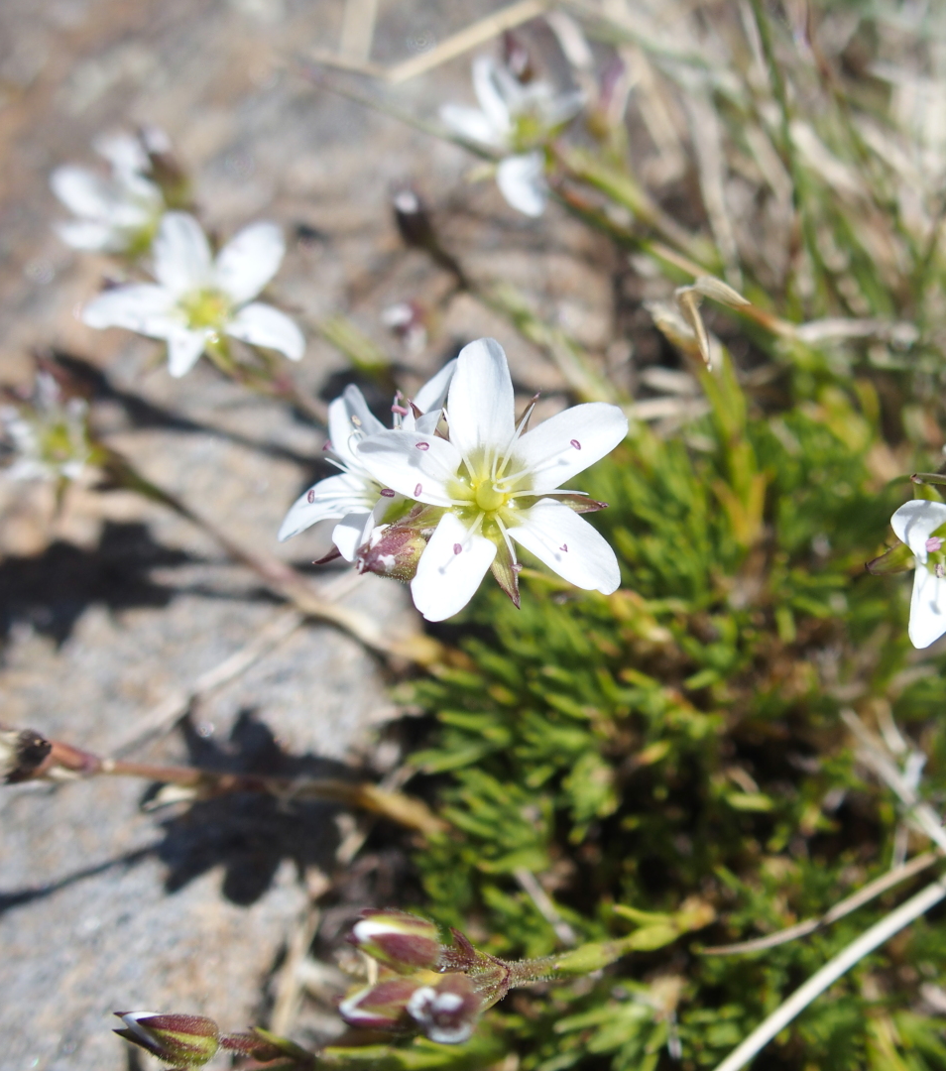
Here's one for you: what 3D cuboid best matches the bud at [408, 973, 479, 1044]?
[{"bbox_3d":[-0.002,0.031,0.113,0.004,0.004,0.006,0,15,18],"label":"bud"}]

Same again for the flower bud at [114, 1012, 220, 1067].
[{"bbox_3d":[-0.021,0.034,0.118,0.007,0.004,0.004,15,90,-15],"label":"flower bud"}]

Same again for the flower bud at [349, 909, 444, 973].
[{"bbox_3d":[-0.005,0.028,0.120,0.007,0.004,0.004,15,90,-15],"label":"flower bud"}]

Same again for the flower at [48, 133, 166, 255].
[{"bbox_3d":[-0.036,-0.034,0.173,0.013,0.010,0.013,-30,50,16],"label":"flower"}]

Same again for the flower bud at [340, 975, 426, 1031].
[{"bbox_3d":[-0.006,0.032,0.119,0.007,0.004,0.004,-6,90,-18],"label":"flower bud"}]

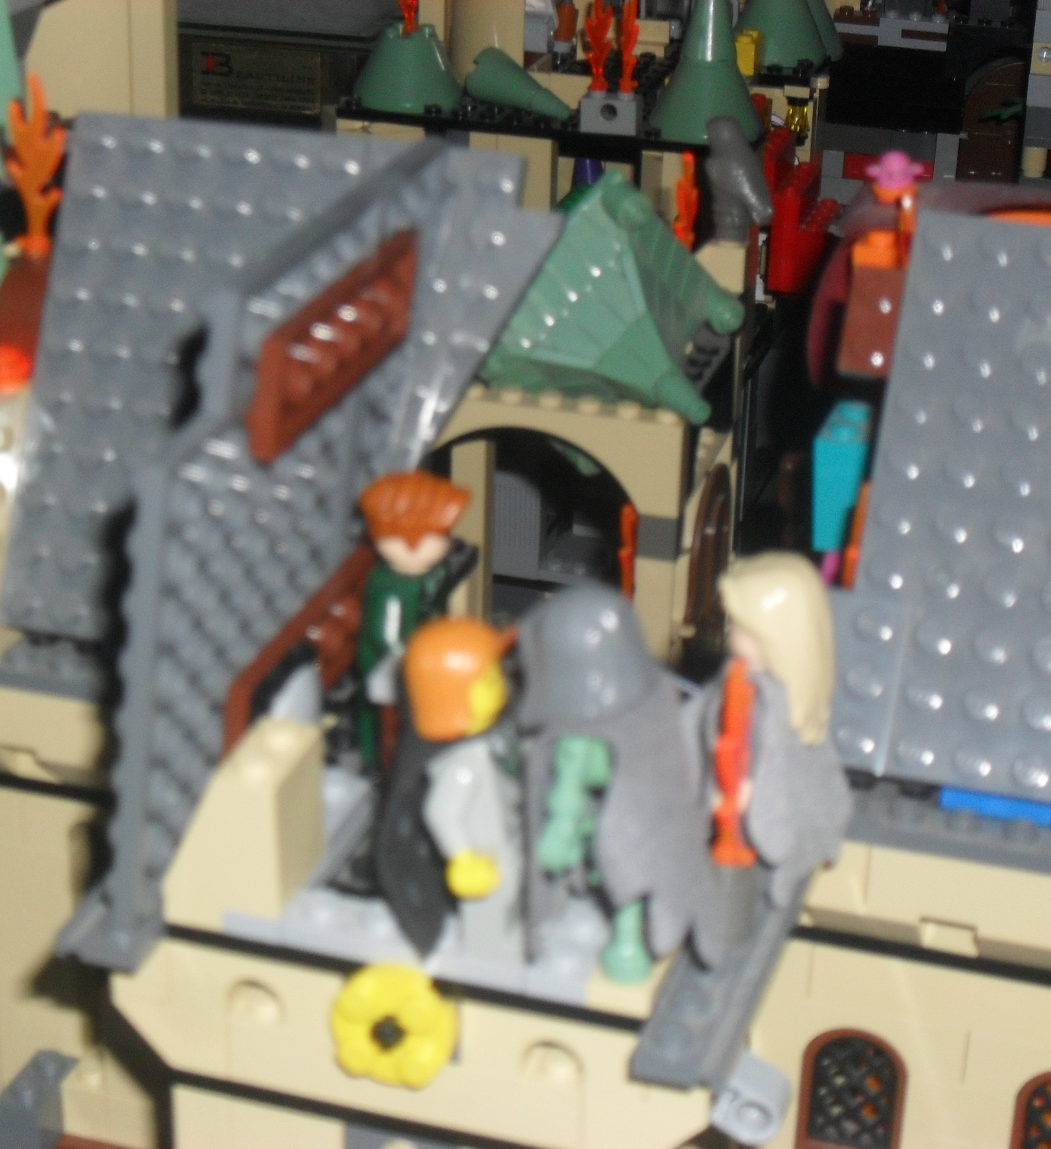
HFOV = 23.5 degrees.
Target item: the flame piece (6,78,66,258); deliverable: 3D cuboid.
[{"bbox_3d":[-0.074,-0.062,0.379,0.011,0.029,0.004,11,29,18],"label":"flame piece"}]

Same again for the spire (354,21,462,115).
[{"bbox_3d":[-0.033,-0.145,0.712,0.032,0.021,0.032,1,27,-1],"label":"spire"}]

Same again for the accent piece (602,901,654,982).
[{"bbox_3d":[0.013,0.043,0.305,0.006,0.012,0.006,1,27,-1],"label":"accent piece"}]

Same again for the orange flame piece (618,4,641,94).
[{"bbox_3d":[0.029,-0.145,0.688,0.004,0.029,0.010,23,34,36],"label":"orange flame piece"}]

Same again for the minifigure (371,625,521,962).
[{"bbox_3d":[-0.009,0.024,0.308,0.018,0.043,0.021,2,27,1],"label":"minifigure"}]

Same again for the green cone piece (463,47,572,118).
[{"bbox_3d":[0.000,-0.135,0.703,0.030,0.016,0.016,29,37,26],"label":"green cone piece"}]

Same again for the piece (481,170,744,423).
[{"bbox_3d":[0.020,-0.061,0.508,0.047,0.038,0.049,9,28,14],"label":"piece"}]

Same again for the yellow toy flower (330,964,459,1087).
[{"bbox_3d":[-0.016,0.056,0.313,0.016,0.016,0.004,9,28,14],"label":"yellow toy flower"}]

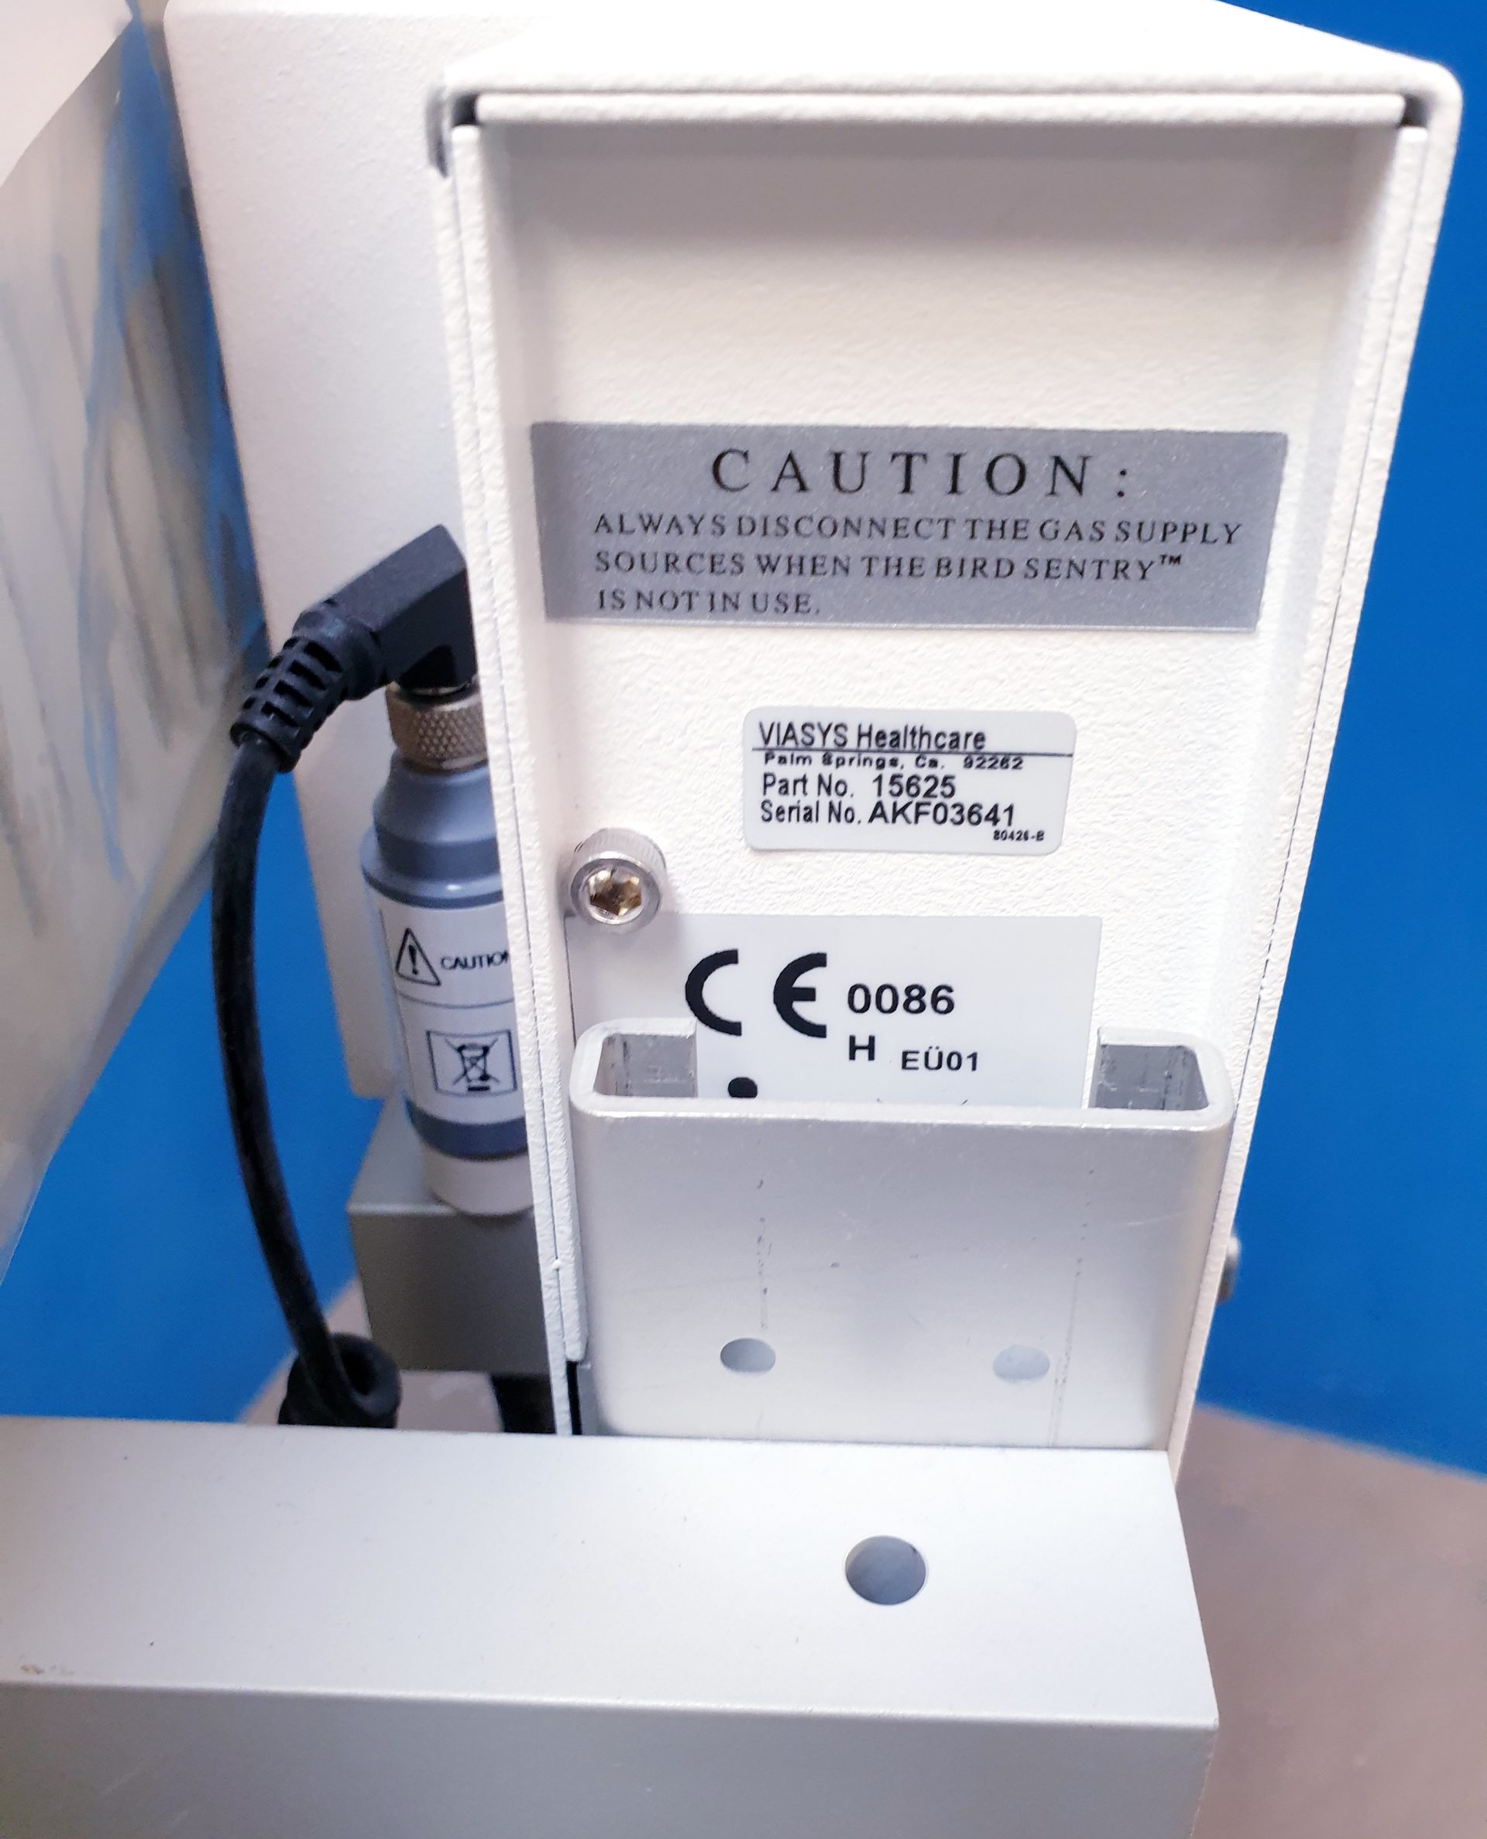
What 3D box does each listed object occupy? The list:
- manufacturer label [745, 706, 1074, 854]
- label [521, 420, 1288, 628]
[{"bbox_3d":[0.016,-0.013,0.147,0.032,0.015,0.001,1,30,3],"label":"manufacturer label"},{"bbox_3d":[0.014,-0.035,0.134,0.066,0.018,0.001,1,30,3],"label":"label"}]

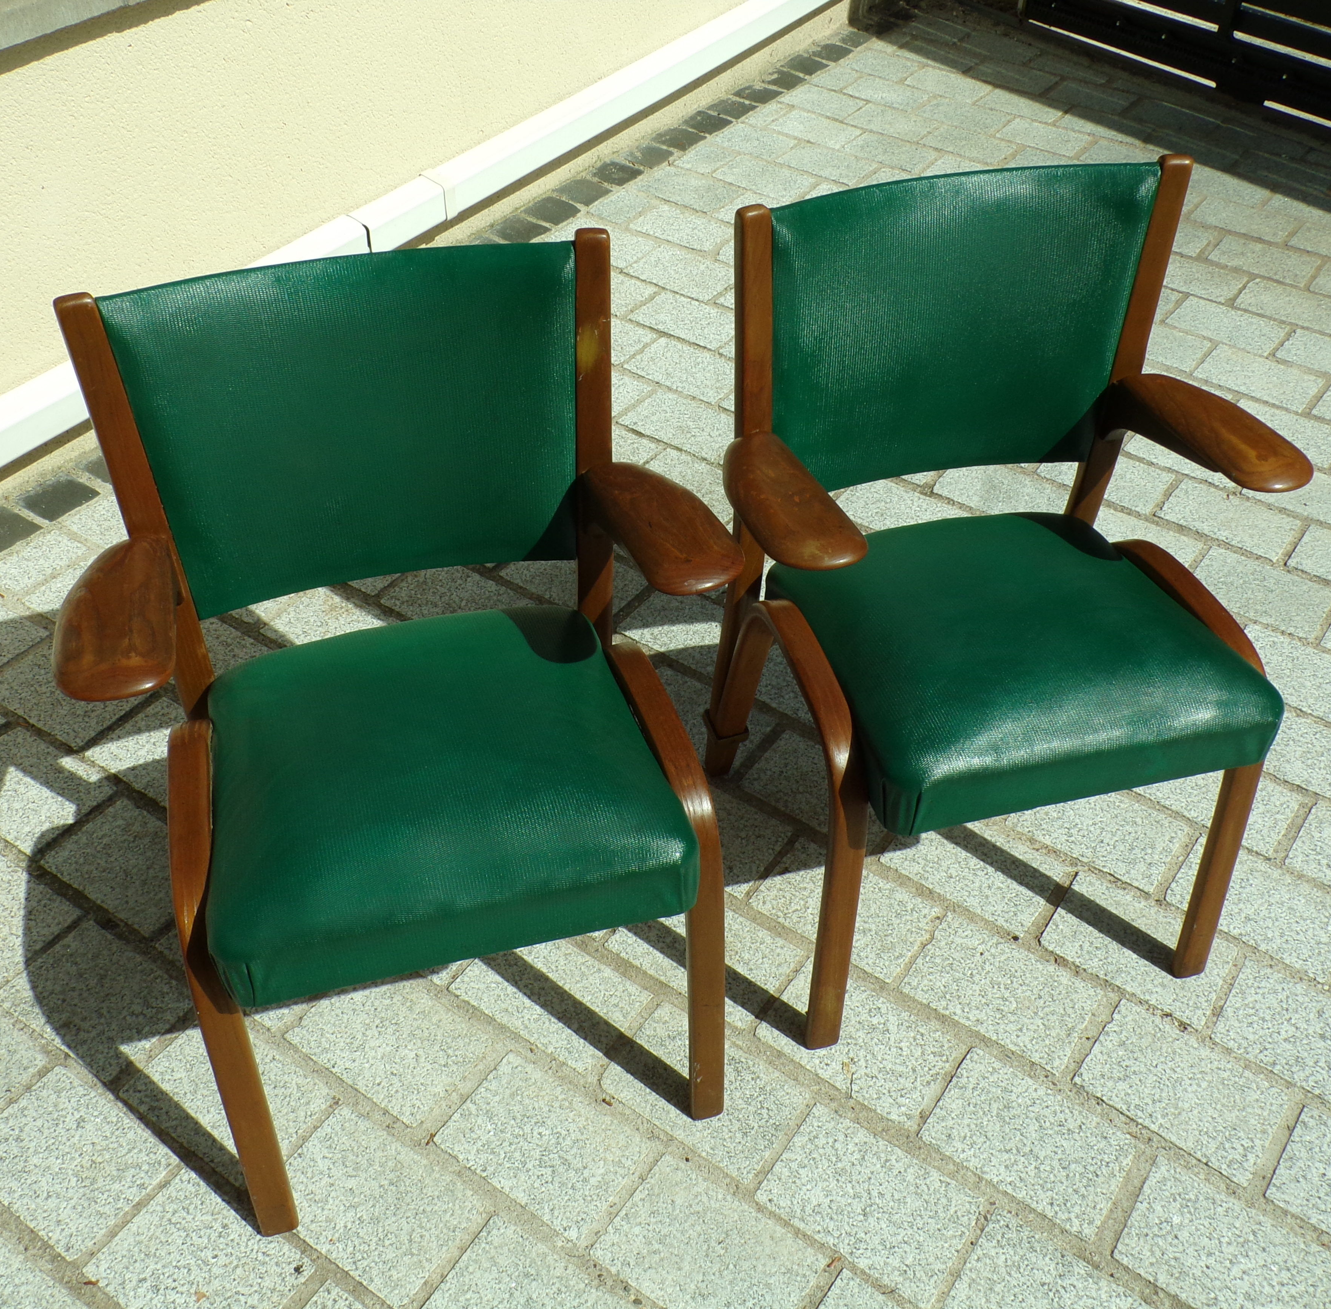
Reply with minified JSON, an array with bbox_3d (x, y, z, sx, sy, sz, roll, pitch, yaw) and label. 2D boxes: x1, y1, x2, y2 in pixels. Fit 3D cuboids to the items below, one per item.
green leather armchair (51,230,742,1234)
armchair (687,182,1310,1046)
[{"bbox_3d":[-0.227,0.091,1.375,0.613,0.798,0.513,-11,45,-13],"label":"green leather armchair"},{"bbox_3d":[0.372,-0.041,1.534,0.602,0.798,0.513,-8,45,-11],"label":"armchair"}]

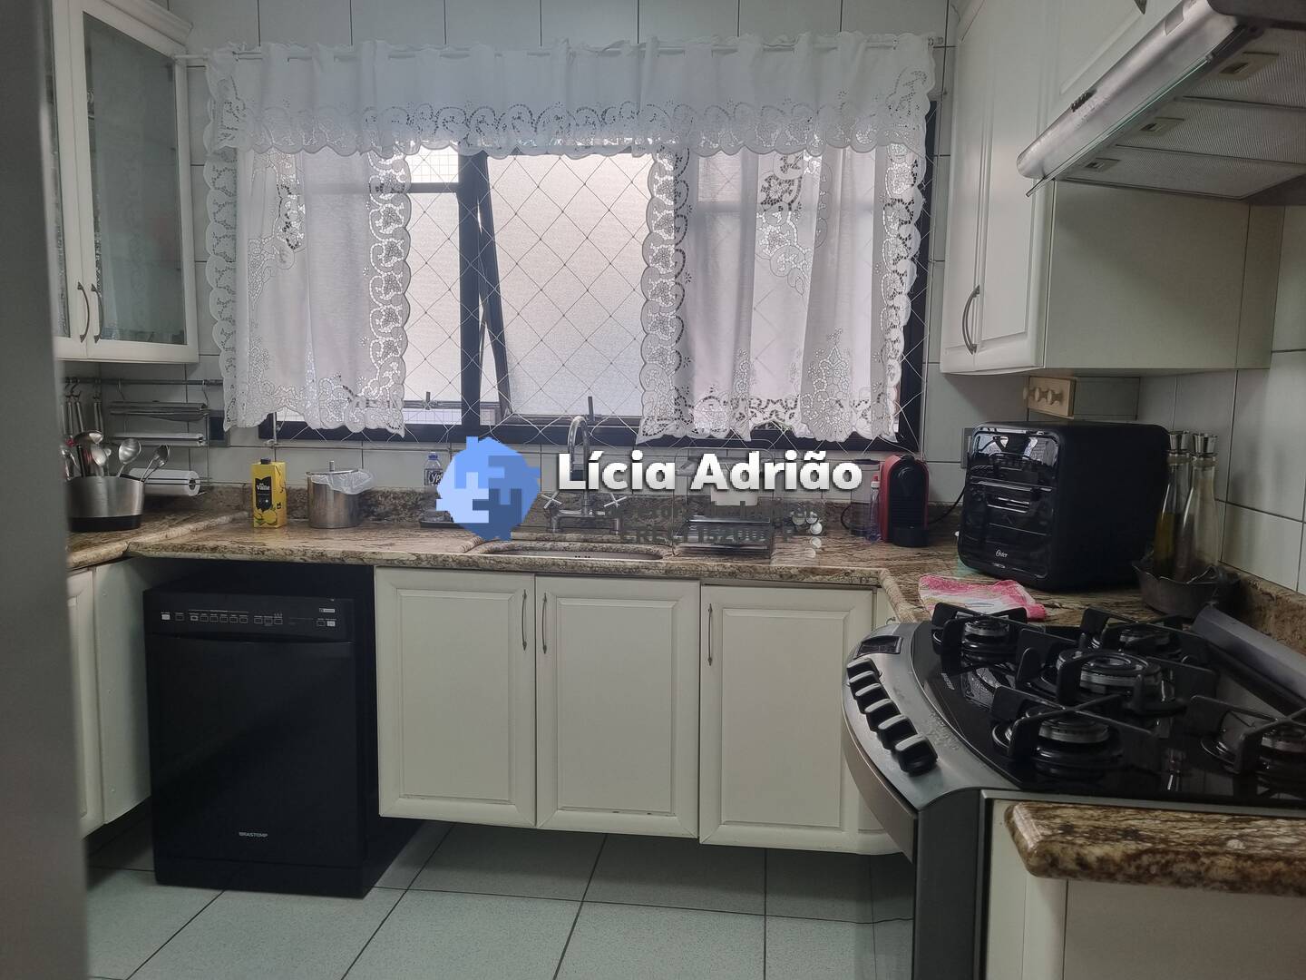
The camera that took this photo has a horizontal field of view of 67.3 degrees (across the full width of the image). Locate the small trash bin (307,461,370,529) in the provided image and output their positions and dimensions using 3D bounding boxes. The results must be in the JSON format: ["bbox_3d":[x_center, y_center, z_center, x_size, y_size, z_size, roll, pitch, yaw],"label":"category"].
[{"bbox_3d":[-1.020,0.013,3.152,0.175,0.205,0.168,1,7,7],"label":"small trash bin"}]

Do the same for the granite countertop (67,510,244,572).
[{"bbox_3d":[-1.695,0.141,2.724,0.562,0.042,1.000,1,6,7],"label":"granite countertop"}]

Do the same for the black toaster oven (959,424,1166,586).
[{"bbox_3d":[1.000,0.027,2.416,0.329,0.374,0.324,-2,7,-22],"label":"black toaster oven"}]

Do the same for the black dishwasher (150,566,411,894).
[{"bbox_3d":[-1.055,0.663,2.979,0.602,0.837,0.610,1,7,7],"label":"black dishwasher"}]

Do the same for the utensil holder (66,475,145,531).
[{"bbox_3d":[-1.708,0.038,3.067,0.208,0.157,0.200,1,7,7],"label":"utensil holder"}]

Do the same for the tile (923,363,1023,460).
[{"bbox_3d":[0.970,-0.229,2.946,0.300,0.300,0.010,1,6,6],"label":"tile"}]

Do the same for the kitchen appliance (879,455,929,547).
[{"bbox_3d":[0.731,0.034,2.856,0.125,0.256,0.250,1,6,6],"label":"kitchen appliance"}]

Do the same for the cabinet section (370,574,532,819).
[{"bbox_3d":[-0.516,0.549,2.926,0.450,0.710,0.450,1,6,6],"label":"cabinet section"}]

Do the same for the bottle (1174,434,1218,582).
[{"bbox_3d":[1.115,0.054,2.004,0.080,0.335,0.080,1,6,6],"label":"bottle"}]

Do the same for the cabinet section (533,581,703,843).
[{"bbox_3d":[-0.069,0.564,2.876,0.450,0.710,0.450,1,6,6],"label":"cabinet section"}]

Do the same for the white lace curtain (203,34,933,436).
[{"bbox_3d":[-0.315,-0.757,3.027,2.230,1.180,0.090,1,7,7],"label":"white lace curtain"}]

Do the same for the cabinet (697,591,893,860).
[{"bbox_3d":[0.389,0.586,2.866,0.475,0.727,0.500,1,7,7],"label":"cabinet"}]

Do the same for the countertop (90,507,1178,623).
[{"bbox_3d":[-0.098,0.197,2.498,2.665,0.040,1.088,1,6,7],"label":"countertop"}]

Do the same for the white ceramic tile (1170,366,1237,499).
[{"bbox_3d":[1.230,-0.145,2.203,0.010,0.308,0.302,1,7,7],"label":"white ceramic tile"}]

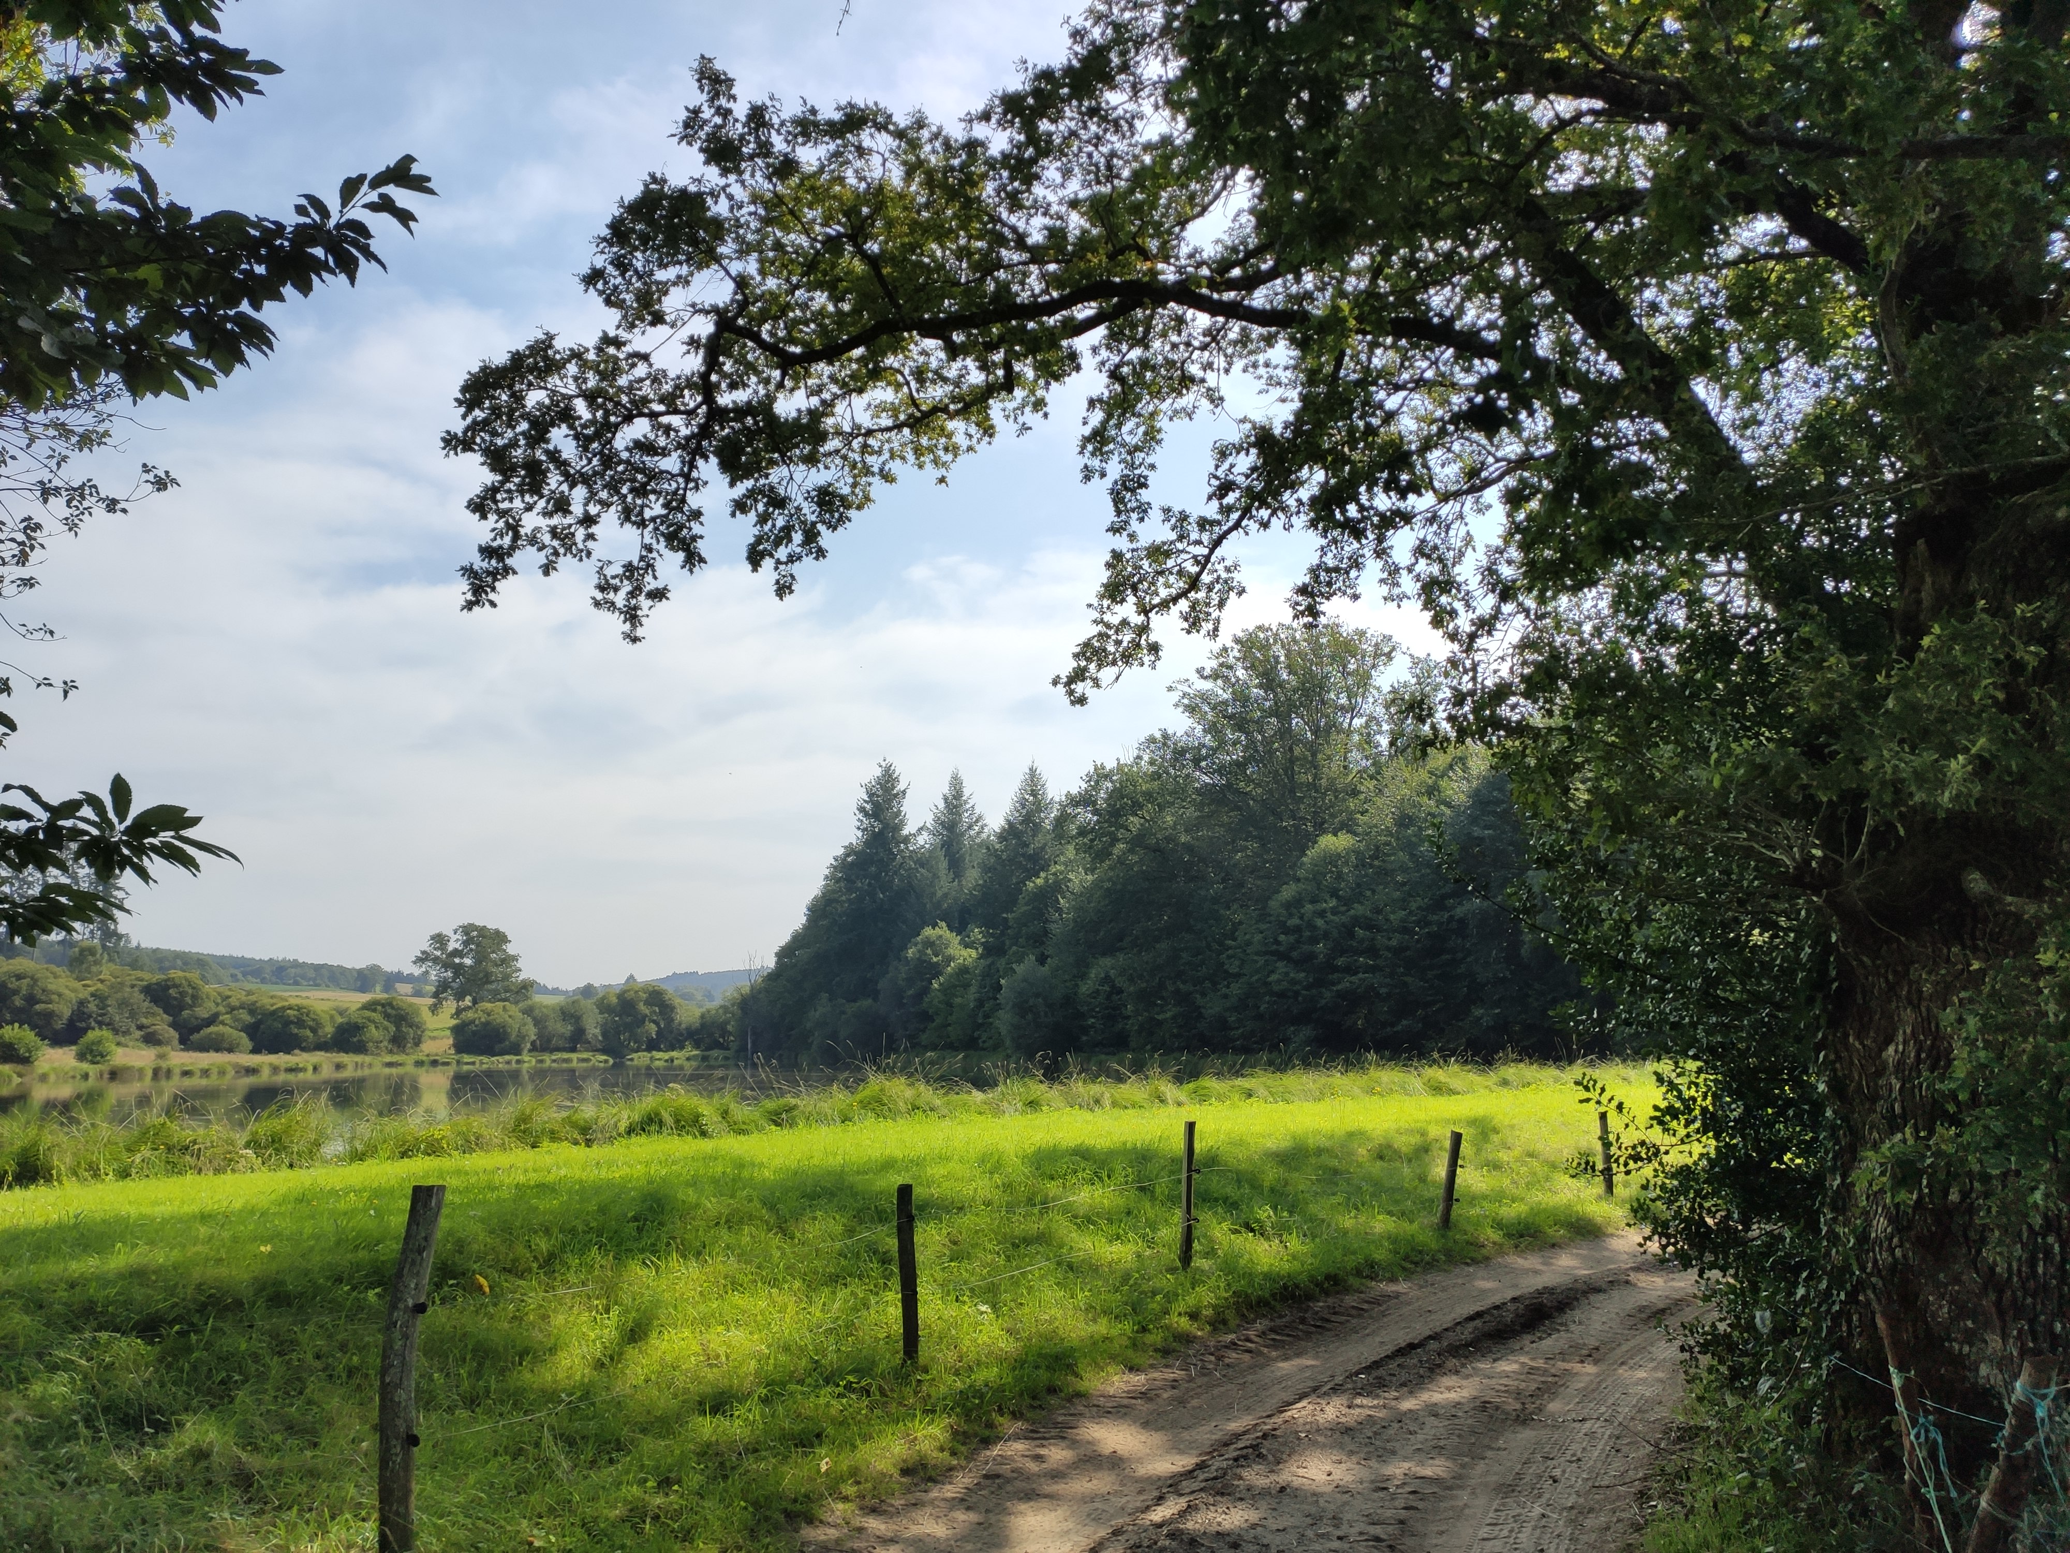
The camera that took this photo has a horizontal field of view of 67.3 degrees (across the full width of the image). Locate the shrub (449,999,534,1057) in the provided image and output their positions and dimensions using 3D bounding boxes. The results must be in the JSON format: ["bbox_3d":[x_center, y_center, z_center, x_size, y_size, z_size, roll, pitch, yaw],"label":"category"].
[{"bbox_3d":[-36.991,17.299,106.300,5.413,3.711,4.872,3,-10,-19],"label":"shrub"}]

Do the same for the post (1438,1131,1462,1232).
[{"bbox_3d":[4.303,4.175,16.079,0.110,0.998,0.110,7,-10,17],"label":"post"}]

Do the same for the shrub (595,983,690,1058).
[{"bbox_3d":[-26.989,16.832,107.406,6.259,5.022,5.633,2,-10,-14],"label":"shrub"}]

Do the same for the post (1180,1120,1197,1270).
[{"bbox_3d":[1.175,3.202,11.889,0.080,1.099,0.080,2,-9,6],"label":"post"}]

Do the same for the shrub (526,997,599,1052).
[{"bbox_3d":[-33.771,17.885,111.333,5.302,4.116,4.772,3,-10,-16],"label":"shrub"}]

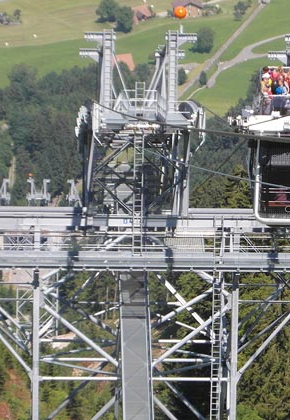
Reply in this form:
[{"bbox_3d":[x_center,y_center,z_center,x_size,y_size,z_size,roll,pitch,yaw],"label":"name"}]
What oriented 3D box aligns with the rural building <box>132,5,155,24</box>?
[{"bbox_3d":[-2.134,-104.010,1120.000,10.500,7.200,11.500,10,22,22],"label":"rural building"}]

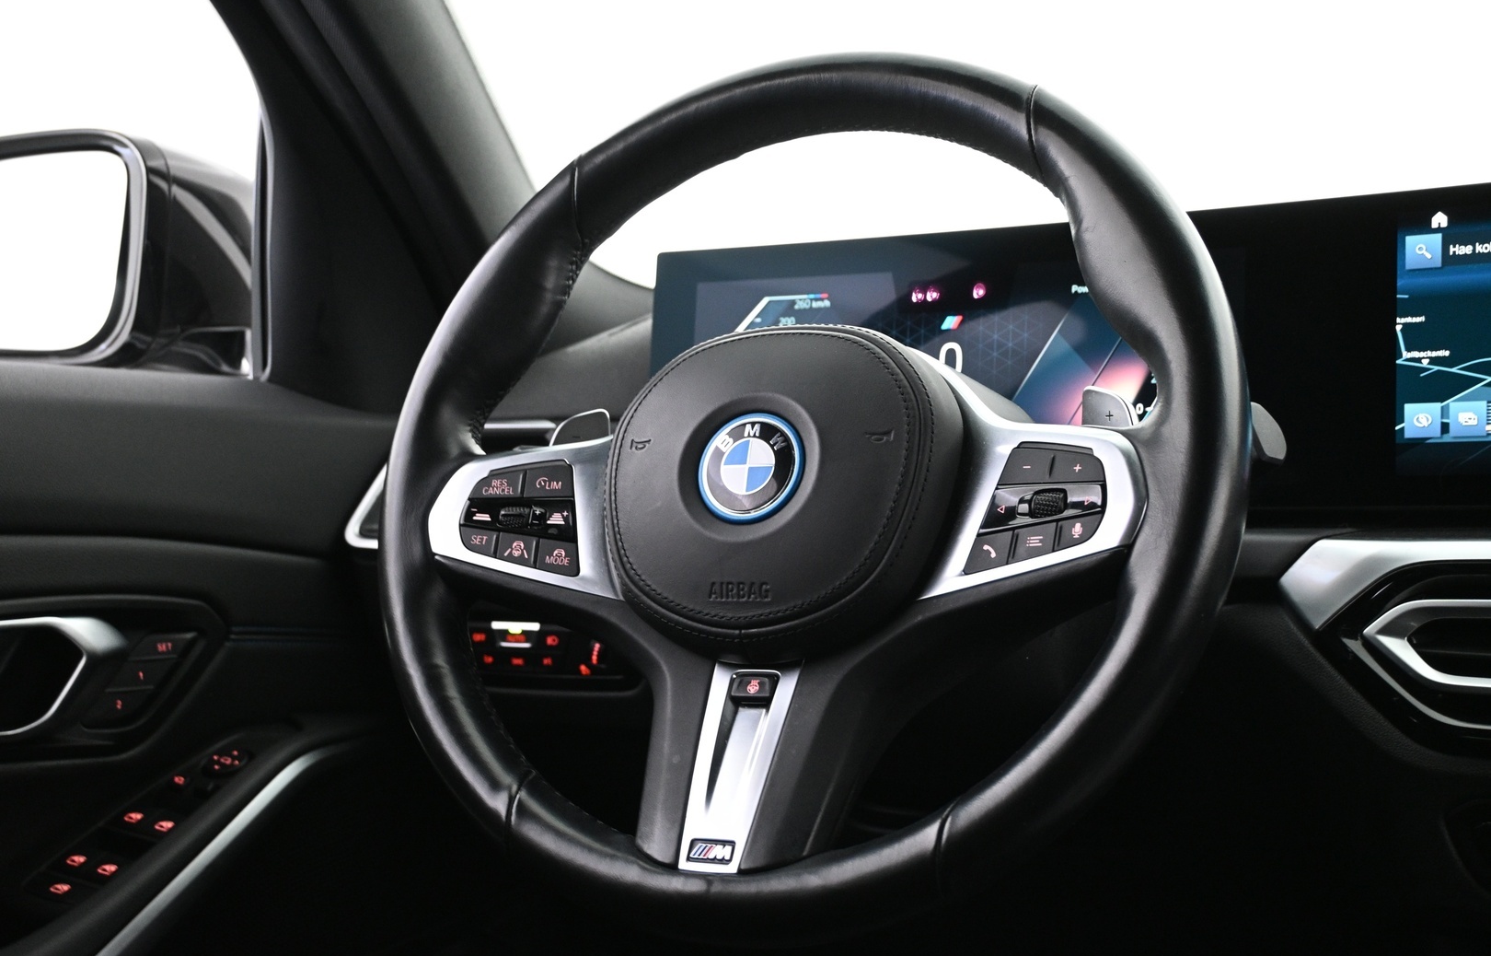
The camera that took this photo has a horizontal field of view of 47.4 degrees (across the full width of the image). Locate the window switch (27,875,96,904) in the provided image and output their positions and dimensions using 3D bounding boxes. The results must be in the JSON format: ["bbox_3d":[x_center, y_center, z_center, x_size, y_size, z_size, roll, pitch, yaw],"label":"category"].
[{"bbox_3d":[-0.310,0.186,0.770,0.037,0.008,0.013,7,25,24],"label":"window switch"}]

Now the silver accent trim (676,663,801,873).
[{"bbox_3d":[-0.001,0.111,0.645,0.036,0.086,0.013,-2,-34,25],"label":"silver accent trim"}]

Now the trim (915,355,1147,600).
[{"bbox_3d":[0.106,-0.006,0.647,0.113,0.114,0.019,-6,-31,35],"label":"trim"}]

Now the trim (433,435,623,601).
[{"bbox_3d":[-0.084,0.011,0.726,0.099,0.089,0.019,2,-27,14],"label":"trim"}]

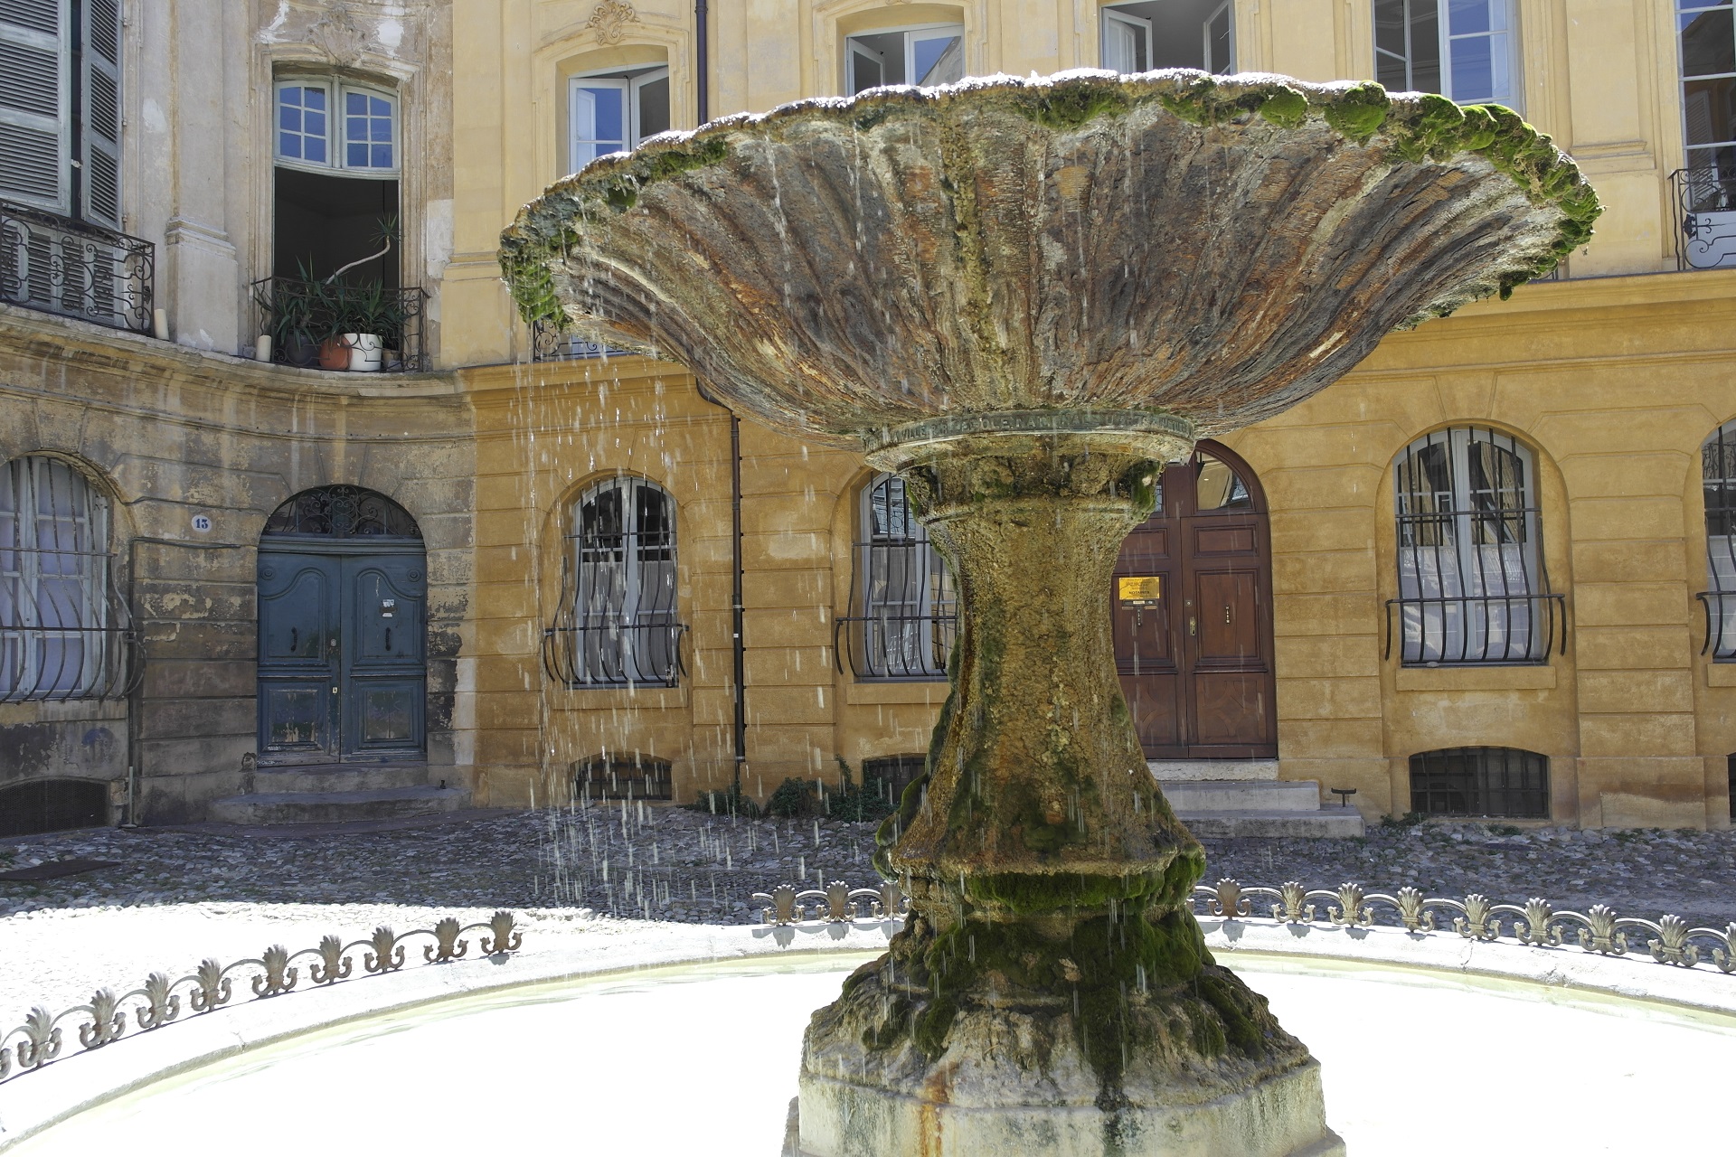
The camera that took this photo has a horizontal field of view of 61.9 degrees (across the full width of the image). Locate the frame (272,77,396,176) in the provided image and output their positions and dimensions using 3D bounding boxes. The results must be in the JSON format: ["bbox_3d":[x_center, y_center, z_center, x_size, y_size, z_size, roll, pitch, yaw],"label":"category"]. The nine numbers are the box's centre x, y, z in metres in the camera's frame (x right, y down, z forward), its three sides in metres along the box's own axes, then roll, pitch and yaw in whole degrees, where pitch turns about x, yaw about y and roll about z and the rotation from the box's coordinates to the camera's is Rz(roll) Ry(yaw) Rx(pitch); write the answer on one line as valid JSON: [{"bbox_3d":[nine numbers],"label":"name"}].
[{"bbox_3d":[-5.610,-4.768,15.301,1.250,1.020,0.150,0,-3,-21],"label":"frame"}]

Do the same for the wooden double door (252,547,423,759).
[{"bbox_3d":[-5.421,0.770,14.959,1.641,2.248,0.150,0,-3,-21],"label":"wooden double door"}]

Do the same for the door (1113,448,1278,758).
[{"bbox_3d":[2.993,0.179,13.705,1.660,3.020,0.120,-2,-3,14],"label":"door"}]

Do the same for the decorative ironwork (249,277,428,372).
[{"bbox_3d":[-5.462,-2.636,15.011,1.740,0.910,0.480,0,-3,-21],"label":"decorative ironwork"}]

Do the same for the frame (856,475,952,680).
[{"bbox_3d":[0.552,-0.013,14.357,1.260,2.040,0.100,-2,-3,14],"label":"frame"}]

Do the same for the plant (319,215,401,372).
[{"bbox_3d":[-5.264,-2.968,15.024,0.800,1.560,0.600,0,-3,-21],"label":"plant"}]

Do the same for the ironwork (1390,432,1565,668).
[{"bbox_3d":[5.377,-0.295,12.820,1.370,2.050,0.380,-2,-3,14],"label":"ironwork"}]

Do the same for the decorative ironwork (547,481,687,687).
[{"bbox_3d":[-2.594,0.031,14.803,1.410,2.080,0.380,-2,-3,14],"label":"decorative ironwork"}]

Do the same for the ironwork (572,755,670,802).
[{"bbox_3d":[-2.533,2.047,14.875,1.134,0.492,0.060,-2,-3,14],"label":"ironwork"}]

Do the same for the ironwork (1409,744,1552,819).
[{"bbox_3d":[5.442,1.819,12.887,1.172,0.637,0.060,-2,-3,14],"label":"ironwork"}]

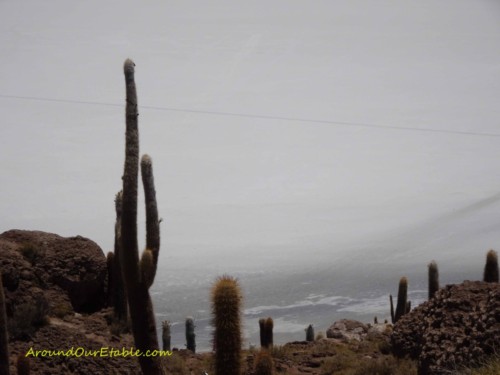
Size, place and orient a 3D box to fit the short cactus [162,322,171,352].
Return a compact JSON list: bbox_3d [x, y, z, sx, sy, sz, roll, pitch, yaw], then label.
[{"bbox_3d":[-2.484,4.417,58.000,0.250,0.920,0.250,0,8,0],"label":"short cactus"}]

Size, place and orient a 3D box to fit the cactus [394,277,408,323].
[{"bbox_3d":[3.975,2.942,51.000,0.290,1.240,0.290,5,8,-1],"label":"cactus"}]

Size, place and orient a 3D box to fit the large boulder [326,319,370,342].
[{"bbox_3d":[2.563,3.753,51.000,1.120,0.660,0.950,0,8,0],"label":"large boulder"}]

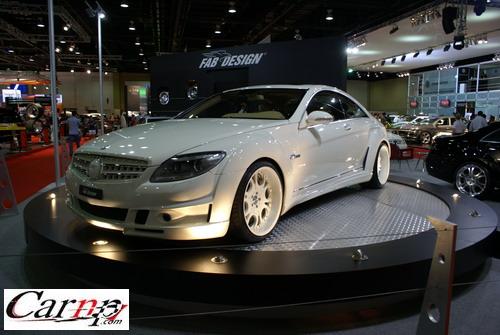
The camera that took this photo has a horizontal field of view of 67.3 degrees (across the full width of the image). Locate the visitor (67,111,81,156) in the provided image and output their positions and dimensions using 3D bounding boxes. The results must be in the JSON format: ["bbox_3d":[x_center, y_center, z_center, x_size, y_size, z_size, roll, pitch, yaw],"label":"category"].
[{"bbox_3d":[-6.447,-1.228,13.814,0.500,1.690,0.380,-1,8,-8],"label":"visitor"}]

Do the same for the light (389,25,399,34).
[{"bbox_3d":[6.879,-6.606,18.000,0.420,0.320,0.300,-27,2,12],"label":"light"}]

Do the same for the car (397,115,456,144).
[{"bbox_3d":[10.527,-2.128,21.385,4.800,1.530,1.870,-3,8,-23],"label":"car"}]

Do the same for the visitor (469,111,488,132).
[{"bbox_3d":[7.416,-0.979,12.315,0.520,1.710,0.330,4,9,25],"label":"visitor"}]

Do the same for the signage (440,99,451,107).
[{"bbox_3d":[14.853,-4.918,28.500,0.150,0.650,0.950,-1,8,-14],"label":"signage"}]

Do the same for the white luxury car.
[{"bbox_3d":[0.345,-0.335,4.785,1.950,1.410,5.080,7,10,38],"label":"white luxury car"}]

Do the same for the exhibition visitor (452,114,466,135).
[{"bbox_3d":[7.023,-1.000,12.711,0.450,1.640,0.300,3,8,18],"label":"exhibition visitor"}]

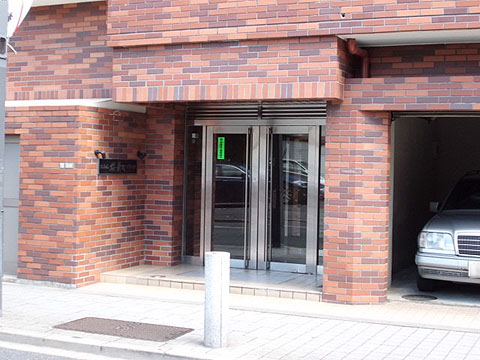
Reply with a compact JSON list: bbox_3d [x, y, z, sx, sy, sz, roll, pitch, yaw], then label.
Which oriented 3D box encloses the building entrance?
[{"bbox_3d":[0.197,0.081,10.333,2.110,2.195,0.250,2,2,24],"label":"building entrance"}]

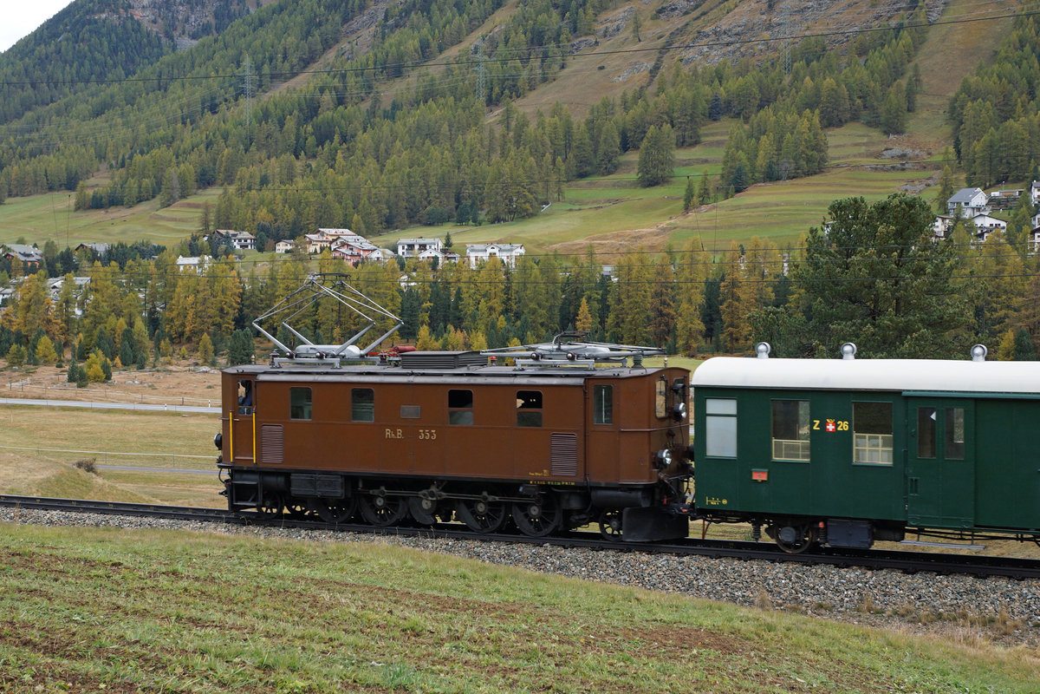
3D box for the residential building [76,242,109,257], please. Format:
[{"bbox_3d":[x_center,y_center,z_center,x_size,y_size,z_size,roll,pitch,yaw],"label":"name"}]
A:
[{"bbox_3d":[-185.077,-40.878,650.000,12.500,8.500,10.000,-1,1,-30],"label":"residential building"}]

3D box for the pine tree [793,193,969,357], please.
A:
[{"bbox_3d":[21.731,-1.567,90.000,10.800,15.300,10.500,0,1,0],"label":"pine tree"}]

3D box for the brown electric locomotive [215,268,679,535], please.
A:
[{"bbox_3d":[-1.727,1.101,31.356,11.000,5.250,2.600,0,2,27],"label":"brown electric locomotive"}]

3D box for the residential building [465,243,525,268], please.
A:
[{"bbox_3d":[-11.346,-41.602,690.000,25.000,11.500,12.000,0,1,18],"label":"residential building"}]

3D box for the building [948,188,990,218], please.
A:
[{"bbox_3d":[193.702,-62.255,650.000,14.000,13.000,12.000,0,1,30],"label":"building"}]

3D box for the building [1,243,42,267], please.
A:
[{"bbox_3d":[-205.510,-37.024,620.000,14.000,10.500,11.500,-1,1,-23],"label":"building"}]

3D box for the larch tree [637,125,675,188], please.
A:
[{"bbox_3d":[68.625,-97.127,760.000,19.000,31.500,18.000,0,1,0],"label":"larch tree"}]

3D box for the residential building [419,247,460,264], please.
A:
[{"bbox_3d":[-37.223,-41.005,690.000,16.500,9.000,12.000,0,1,13],"label":"residential building"}]

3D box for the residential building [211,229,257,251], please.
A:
[{"bbox_3d":[-130.977,-49.166,690.000,17.000,9.500,12.000,-1,1,-18],"label":"residential building"}]

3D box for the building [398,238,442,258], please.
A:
[{"bbox_3d":[-45.253,-45.055,685.000,18.500,9.200,11.000,0,1,18],"label":"building"}]

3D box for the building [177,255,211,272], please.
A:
[{"bbox_3d":[-134.682,-33.447,620.000,13.500,8.500,10.000,0,1,-6],"label":"building"}]

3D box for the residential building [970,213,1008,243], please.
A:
[{"bbox_3d":[199.954,-50.404,640.000,15.500,12.500,13.000,0,1,14],"label":"residential building"}]

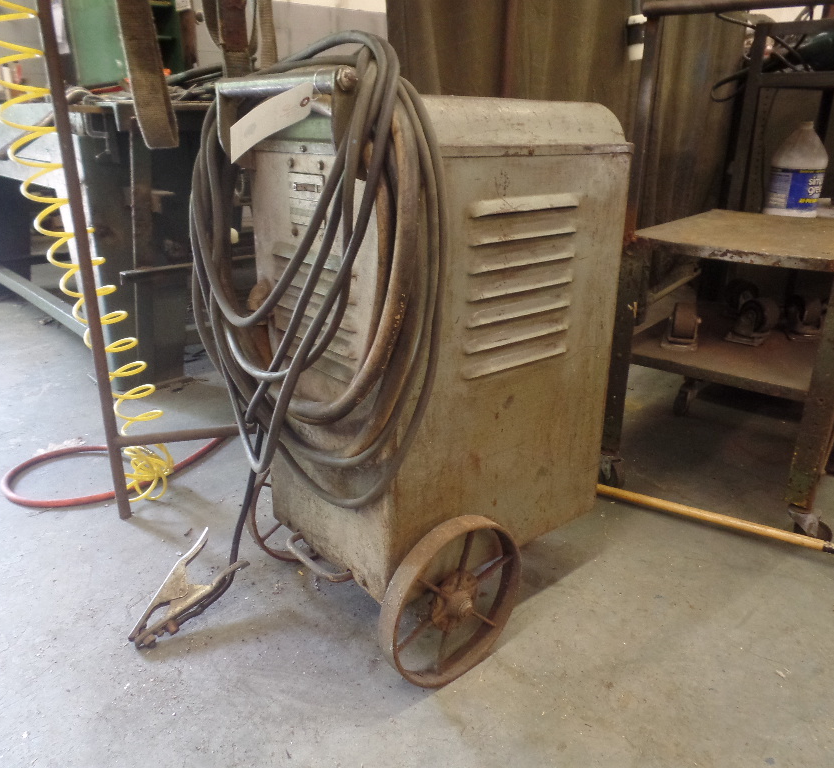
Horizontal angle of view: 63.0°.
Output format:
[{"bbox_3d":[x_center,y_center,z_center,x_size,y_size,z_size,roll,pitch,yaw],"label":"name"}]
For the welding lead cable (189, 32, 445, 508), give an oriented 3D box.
[{"bbox_3d":[-0.191,-0.126,0.970,0.154,0.644,0.587,-15,25,-37],"label":"welding lead cable"}]

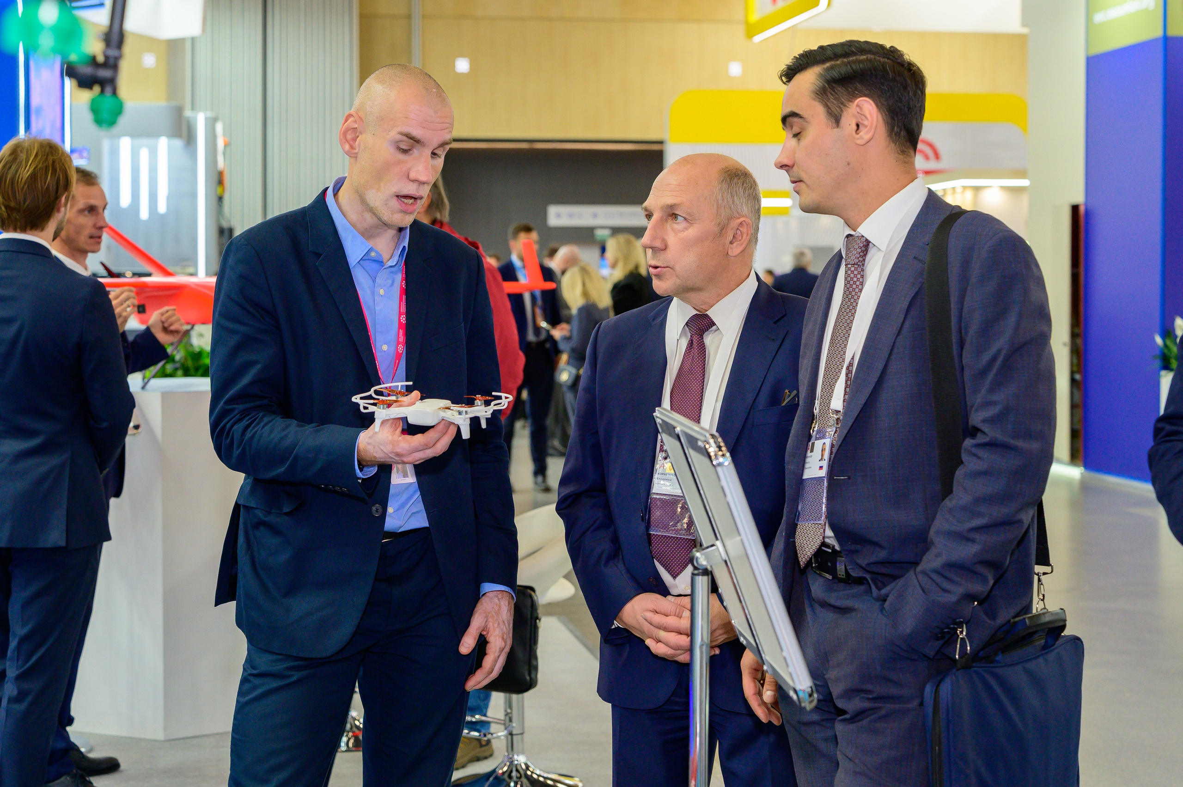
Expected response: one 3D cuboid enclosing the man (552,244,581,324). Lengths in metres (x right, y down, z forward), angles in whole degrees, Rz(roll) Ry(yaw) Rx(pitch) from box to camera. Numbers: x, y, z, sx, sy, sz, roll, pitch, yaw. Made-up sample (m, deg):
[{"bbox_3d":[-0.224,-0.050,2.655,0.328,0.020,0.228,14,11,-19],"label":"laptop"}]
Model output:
[{"bbox_3d":[-0.218,-0.363,16.300,0.350,1.760,0.520,1,3,21],"label":"man"}]

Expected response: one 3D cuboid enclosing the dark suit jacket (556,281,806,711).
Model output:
[{"bbox_3d":[0.197,0.177,3.550,0.570,0.760,0.340,1,3,19],"label":"dark suit jacket"}]

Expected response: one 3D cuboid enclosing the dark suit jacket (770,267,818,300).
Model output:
[{"bbox_3d":[1.700,-0.634,16.000,0.520,0.770,0.300,1,3,11],"label":"dark suit jacket"}]

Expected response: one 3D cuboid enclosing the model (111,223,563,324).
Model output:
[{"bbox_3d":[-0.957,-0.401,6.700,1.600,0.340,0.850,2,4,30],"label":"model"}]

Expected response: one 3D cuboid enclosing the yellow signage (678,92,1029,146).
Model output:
[{"bbox_3d":[2.278,-2.442,17.500,3.200,0.480,0.150,0,3,-6],"label":"yellow signage"}]

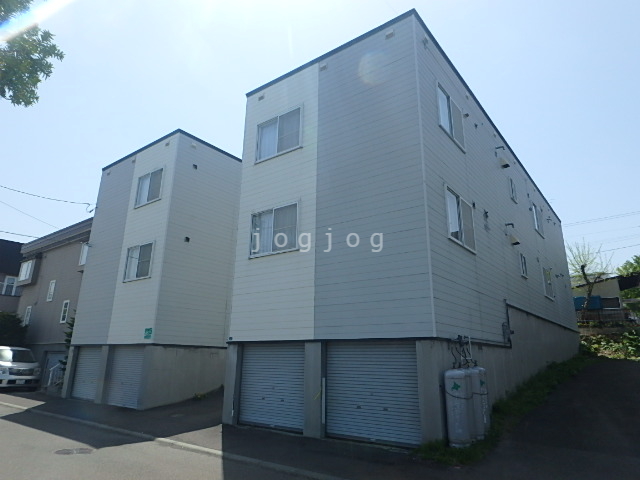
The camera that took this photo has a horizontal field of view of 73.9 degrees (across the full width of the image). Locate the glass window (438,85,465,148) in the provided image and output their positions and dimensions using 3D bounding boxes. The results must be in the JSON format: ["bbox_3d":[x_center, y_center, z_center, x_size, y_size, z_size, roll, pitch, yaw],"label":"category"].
[{"bbox_3d":[3.294,-3.062,10.671,0.100,1.200,1.680,-11,-20,36],"label":"glass window"}]

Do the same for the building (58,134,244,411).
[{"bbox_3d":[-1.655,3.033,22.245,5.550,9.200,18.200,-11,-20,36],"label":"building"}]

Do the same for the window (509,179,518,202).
[{"bbox_3d":[6.960,-1.710,15.273,0.100,0.820,0.840,-11,-20,36],"label":"window"}]

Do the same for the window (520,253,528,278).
[{"bbox_3d":[6.949,0.904,14.555,0.100,0.820,0.840,-11,-20,36],"label":"window"}]

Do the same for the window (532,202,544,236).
[{"bbox_3d":[9.405,-0.808,18.343,0.100,1.200,1.700,-11,-20,36],"label":"window"}]

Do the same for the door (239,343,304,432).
[{"bbox_3d":[-1.093,3.390,10.028,2.170,1.860,0.100,-11,-20,36],"label":"door"}]

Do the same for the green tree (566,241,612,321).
[{"bbox_3d":[16.796,2.524,26.500,2.900,4.700,2.800,-9,-19,31],"label":"green tree"}]

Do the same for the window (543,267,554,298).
[{"bbox_3d":[9.455,1.828,17.701,0.100,1.200,1.700,-11,-20,36],"label":"window"}]

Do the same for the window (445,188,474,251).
[{"bbox_3d":[3.297,-0.443,9.970,0.100,1.200,1.680,-11,-20,36],"label":"window"}]

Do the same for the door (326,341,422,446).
[{"bbox_3d":[1.028,2.969,8.462,2.170,1.860,0.100,-11,-20,36],"label":"door"}]

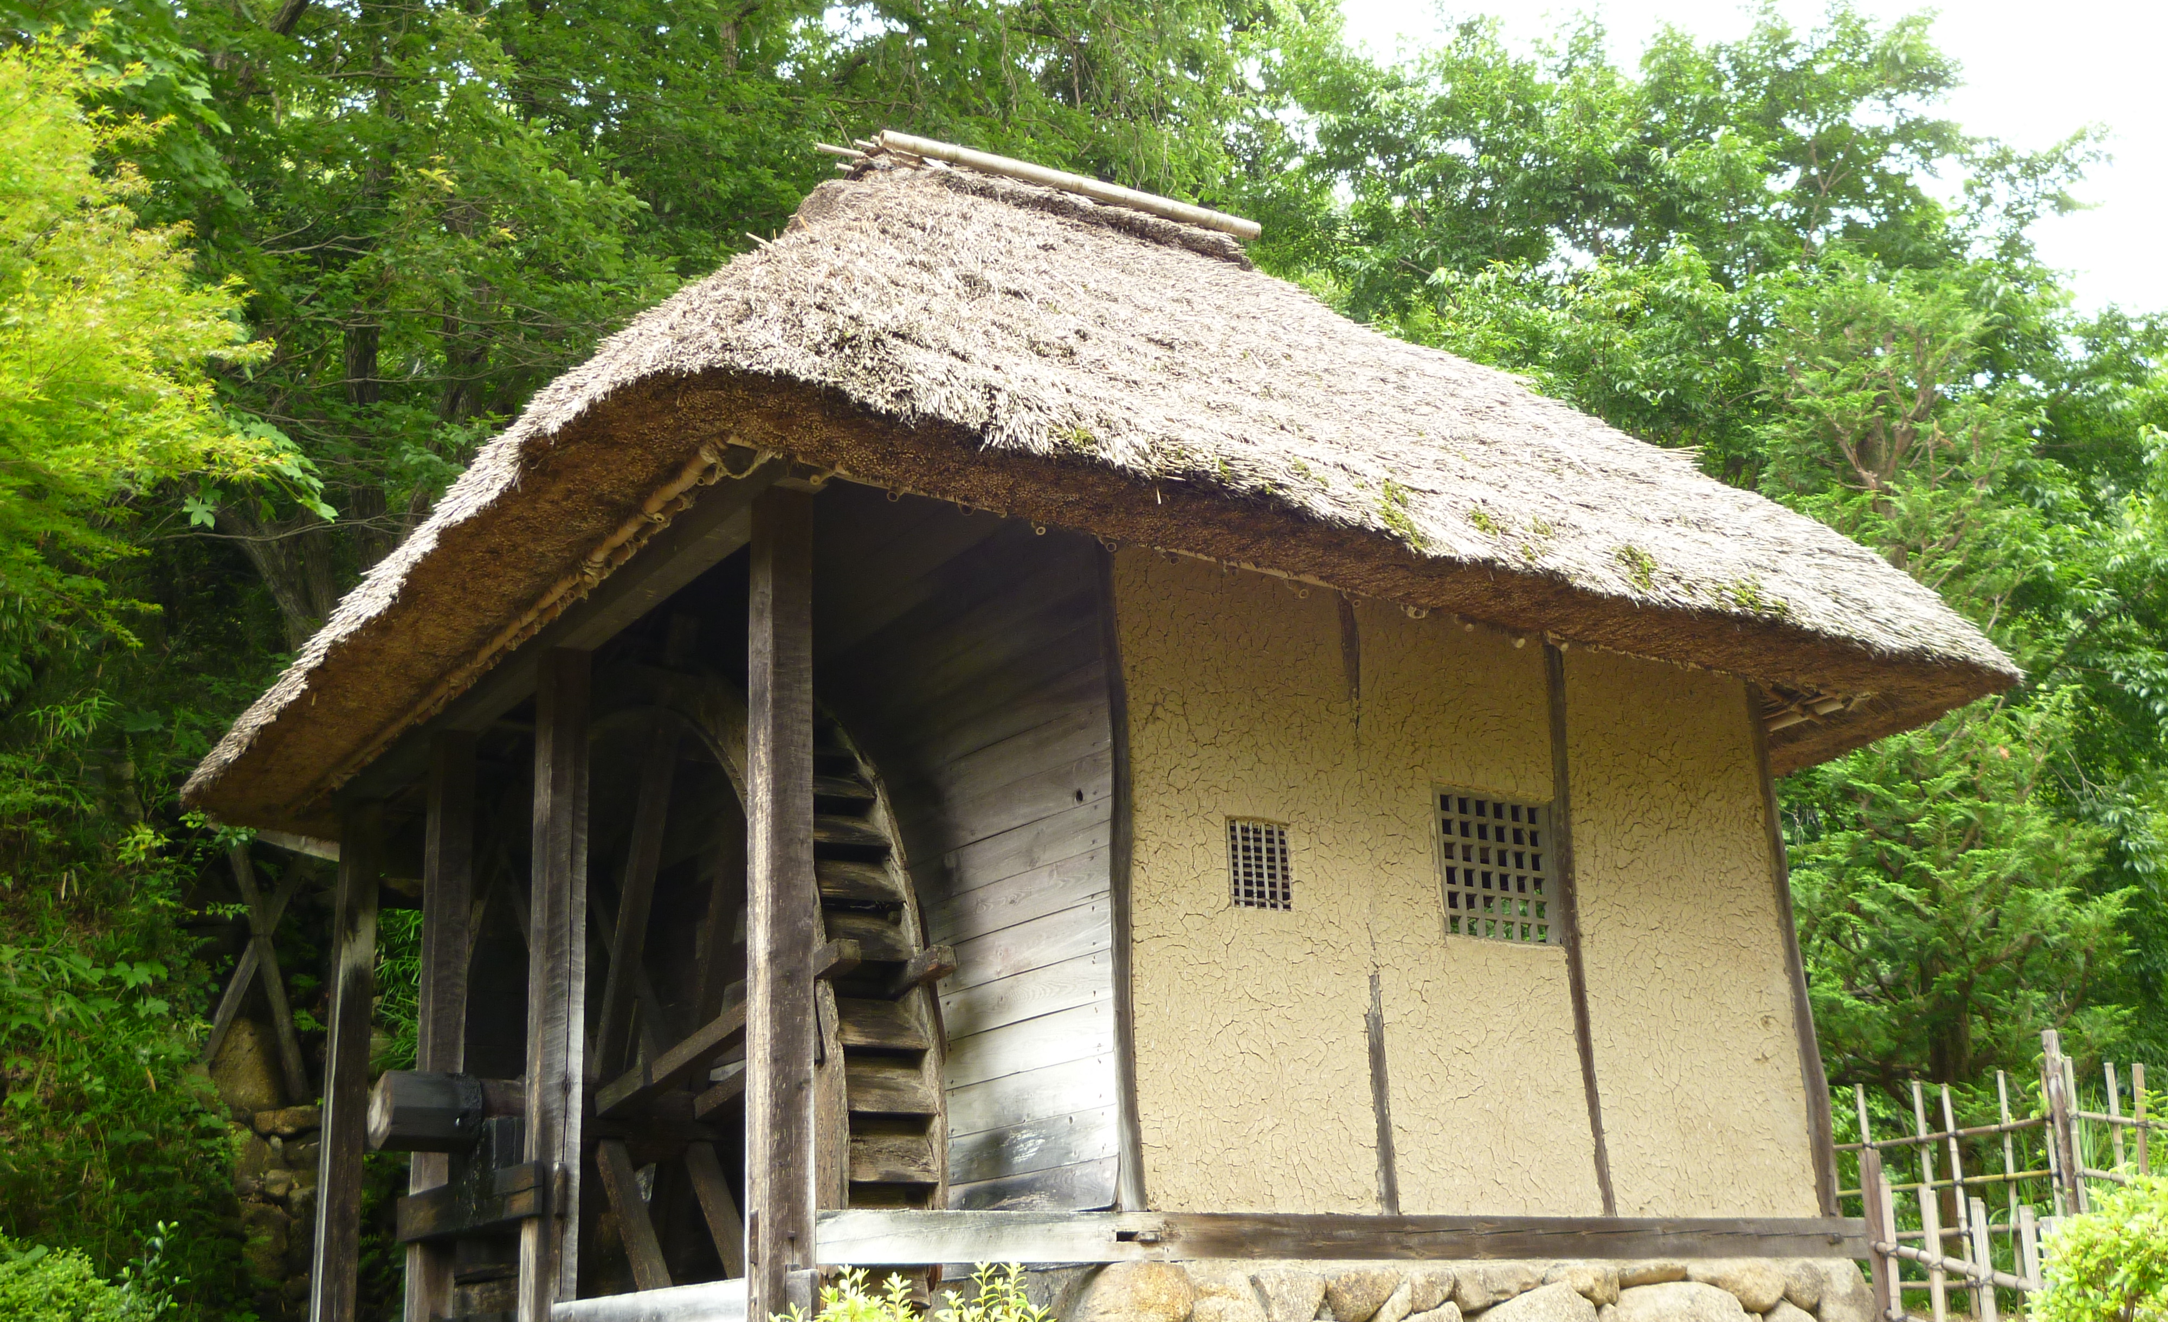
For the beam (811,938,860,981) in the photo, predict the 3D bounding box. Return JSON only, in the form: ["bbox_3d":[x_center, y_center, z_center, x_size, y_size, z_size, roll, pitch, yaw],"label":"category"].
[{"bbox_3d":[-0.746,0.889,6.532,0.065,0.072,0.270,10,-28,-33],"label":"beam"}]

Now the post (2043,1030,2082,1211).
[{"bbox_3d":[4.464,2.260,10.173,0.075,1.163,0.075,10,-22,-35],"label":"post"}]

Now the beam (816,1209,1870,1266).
[{"bbox_3d":[1.107,1.892,7.376,4.650,0.141,0.142,10,-22,-35],"label":"beam"}]

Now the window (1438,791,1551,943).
[{"bbox_3d":[1.364,0.685,7.454,0.520,0.495,0.060,10,-21,-33],"label":"window"}]

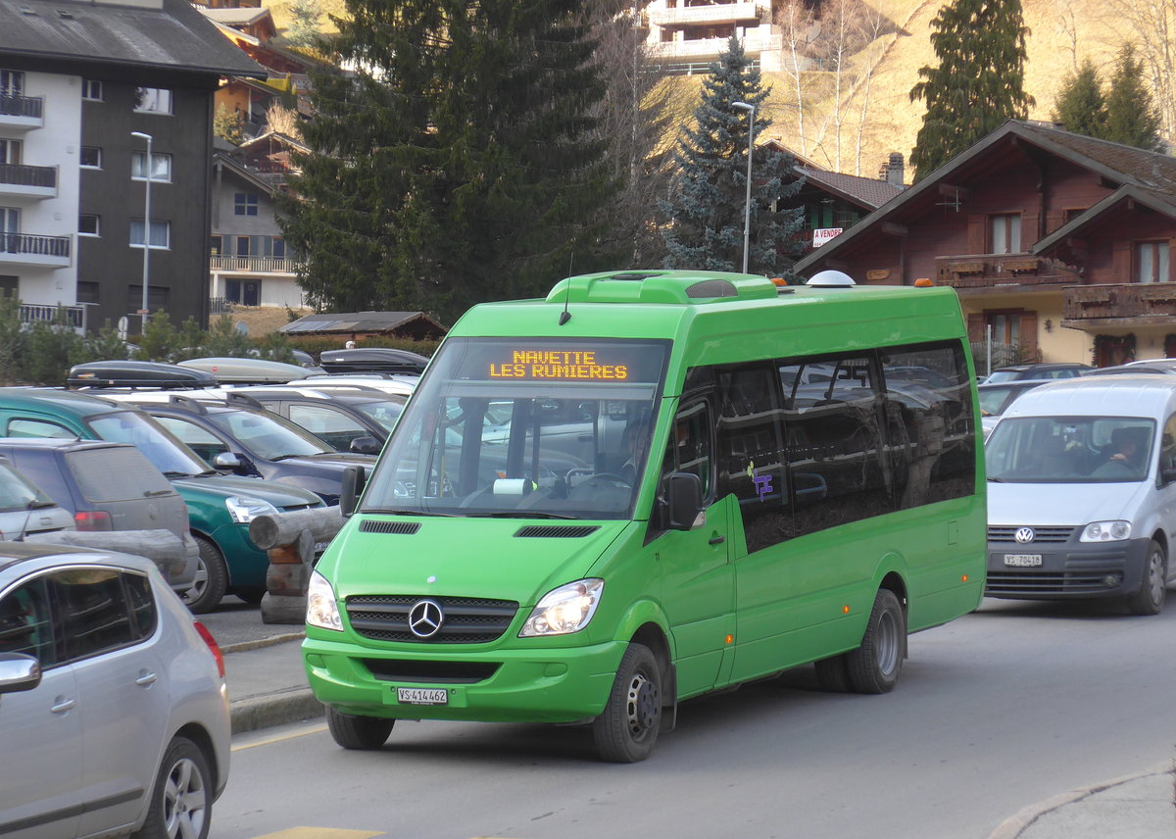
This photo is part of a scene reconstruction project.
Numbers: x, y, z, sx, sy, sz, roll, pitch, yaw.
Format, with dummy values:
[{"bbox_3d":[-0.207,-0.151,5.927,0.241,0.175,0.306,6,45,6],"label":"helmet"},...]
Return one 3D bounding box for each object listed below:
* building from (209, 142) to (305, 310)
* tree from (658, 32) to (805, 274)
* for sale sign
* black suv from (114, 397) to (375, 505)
[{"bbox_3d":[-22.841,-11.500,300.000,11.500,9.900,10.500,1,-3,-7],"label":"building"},{"bbox_3d":[3.773,-5.500,125.000,4.100,9.100,4.100,1,-3,0],"label":"tree"},{"bbox_3d":[9.510,-7.166,188.000,1.270,0.720,0.040,-1,-3,29],"label":"for sale sign"},{"bbox_3d":[-3.380,0.620,41.100,4.350,1.690,1.850,1,2,23],"label":"black suv"}]

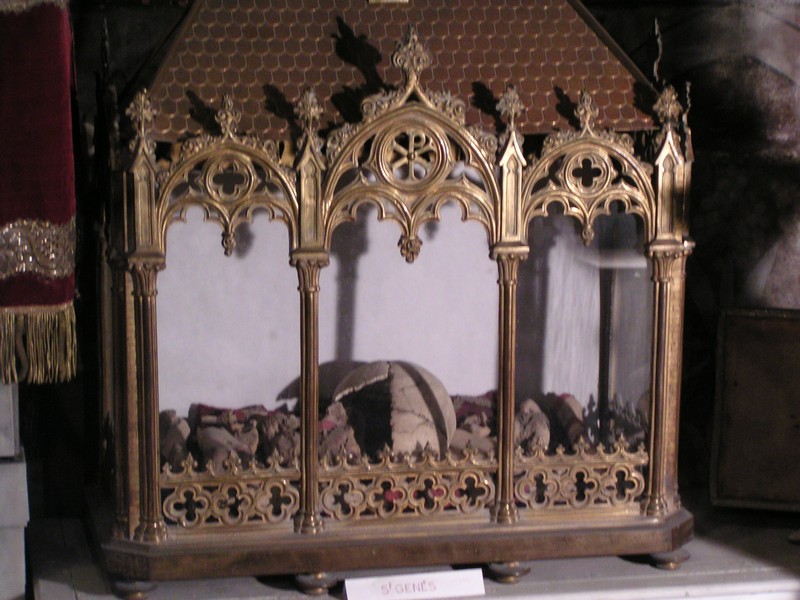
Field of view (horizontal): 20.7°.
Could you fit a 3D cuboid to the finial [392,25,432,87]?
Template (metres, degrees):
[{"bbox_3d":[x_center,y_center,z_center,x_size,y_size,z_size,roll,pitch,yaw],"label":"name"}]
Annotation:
[{"bbox_3d":[0.014,-0.277,2.490,0.042,0.068,0.017,-2,11,-11],"label":"finial"}]

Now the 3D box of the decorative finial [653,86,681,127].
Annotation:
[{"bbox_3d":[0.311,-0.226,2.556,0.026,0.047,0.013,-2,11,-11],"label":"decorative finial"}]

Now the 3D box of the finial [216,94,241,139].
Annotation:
[{"bbox_3d":[-0.192,-0.206,2.462,0.025,0.048,0.012,-2,11,-11],"label":"finial"}]

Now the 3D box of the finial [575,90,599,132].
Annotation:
[{"bbox_3d":[0.216,-0.218,2.542,0.024,0.047,0.012,-2,11,-11],"label":"finial"}]

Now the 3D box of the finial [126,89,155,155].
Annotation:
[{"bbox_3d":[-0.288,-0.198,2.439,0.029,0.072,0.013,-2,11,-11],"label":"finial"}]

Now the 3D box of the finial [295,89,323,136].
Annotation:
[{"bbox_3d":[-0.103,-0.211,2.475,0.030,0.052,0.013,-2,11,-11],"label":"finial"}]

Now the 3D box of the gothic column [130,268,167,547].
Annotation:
[{"bbox_3d":[-0.288,0.116,2.508,0.034,0.321,0.035,-2,11,-11],"label":"gothic column"}]

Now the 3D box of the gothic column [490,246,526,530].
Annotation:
[{"bbox_3d":[0.128,0.103,2.590,0.034,0.323,0.035,-2,11,-11],"label":"gothic column"}]

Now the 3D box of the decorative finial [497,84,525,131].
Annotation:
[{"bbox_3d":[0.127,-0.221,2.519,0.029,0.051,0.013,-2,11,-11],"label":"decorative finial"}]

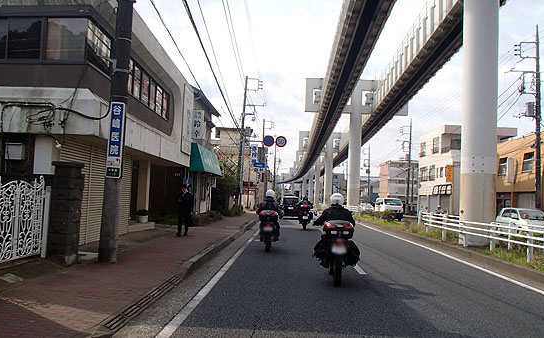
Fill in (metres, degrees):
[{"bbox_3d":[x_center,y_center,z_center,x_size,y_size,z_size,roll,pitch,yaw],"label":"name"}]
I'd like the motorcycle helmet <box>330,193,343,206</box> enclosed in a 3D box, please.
[{"bbox_3d":[1.264,0.596,8.650,0.255,0.270,0.320,2,-3,3],"label":"motorcycle helmet"}]

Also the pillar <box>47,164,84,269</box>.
[{"bbox_3d":[-3.916,0.840,8.443,0.450,1.860,0.470,2,-4,2],"label":"pillar"}]

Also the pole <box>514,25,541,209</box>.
[{"bbox_3d":[14.113,-2.261,24.374,1.300,11.570,0.550,2,-3,3],"label":"pole"}]

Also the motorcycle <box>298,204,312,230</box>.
[{"bbox_3d":[1.603,2.279,21.302,0.820,1.300,2.150,2,-3,3],"label":"motorcycle"}]

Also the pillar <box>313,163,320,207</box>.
[{"bbox_3d":[10.415,3.617,102.000,1.200,10.400,1.200,2,-4,2],"label":"pillar"}]

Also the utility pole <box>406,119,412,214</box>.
[{"bbox_3d":[16.366,-0.274,53.000,0.330,11.300,0.330,2,-4,2],"label":"utility pole"}]

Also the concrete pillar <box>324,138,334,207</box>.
[{"bbox_3d":[10.180,0.518,78.371,1.400,12.200,1.400,2,-3,3],"label":"concrete pillar"}]

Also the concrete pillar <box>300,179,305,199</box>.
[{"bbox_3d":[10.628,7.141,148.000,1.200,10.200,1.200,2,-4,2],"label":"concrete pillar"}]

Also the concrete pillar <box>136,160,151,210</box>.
[{"bbox_3d":[-4.977,0.835,17.300,0.360,2.350,0.420,2,-4,2],"label":"concrete pillar"}]

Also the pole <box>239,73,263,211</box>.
[{"bbox_3d":[-1.656,-2.027,36.312,1.600,11.160,0.550,2,-3,3],"label":"pole"}]

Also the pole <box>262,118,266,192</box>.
[{"bbox_3d":[-0.883,-0.895,57.000,0.300,11.600,0.300,2,-4,2],"label":"pole"}]

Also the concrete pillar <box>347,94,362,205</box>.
[{"bbox_3d":[8.730,-1.823,46.385,1.270,12.660,1.270,2,-3,3],"label":"concrete pillar"}]

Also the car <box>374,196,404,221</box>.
[{"bbox_3d":[10.464,3.486,39.506,1.700,1.950,4.500,2,-3,3],"label":"car"}]

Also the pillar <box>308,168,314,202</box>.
[{"bbox_3d":[12.758,5.096,142.340,1.350,11.190,1.350,2,-3,3],"label":"pillar"}]

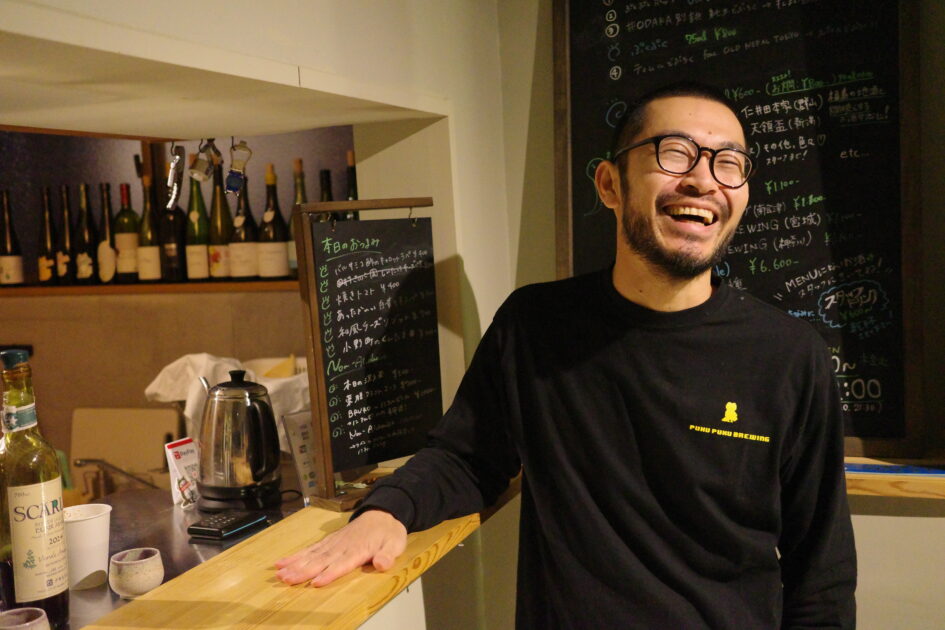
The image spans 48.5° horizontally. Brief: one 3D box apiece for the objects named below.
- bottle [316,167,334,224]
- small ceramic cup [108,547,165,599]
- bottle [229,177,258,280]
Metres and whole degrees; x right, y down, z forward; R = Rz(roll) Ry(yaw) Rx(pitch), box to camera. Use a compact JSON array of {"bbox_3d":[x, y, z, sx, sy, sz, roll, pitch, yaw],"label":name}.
[{"bbox_3d":[-0.393,-0.245,2.834,0.075,0.296,0.075,-1,2,0],"label":"bottle"},{"bbox_3d":[-0.390,0.302,1.219,0.062,0.046,0.062,-1,2,0],"label":"small ceramic cup"},{"bbox_3d":[-0.648,-0.244,2.964,0.083,0.293,0.083,-1,2,0],"label":"bottle"}]

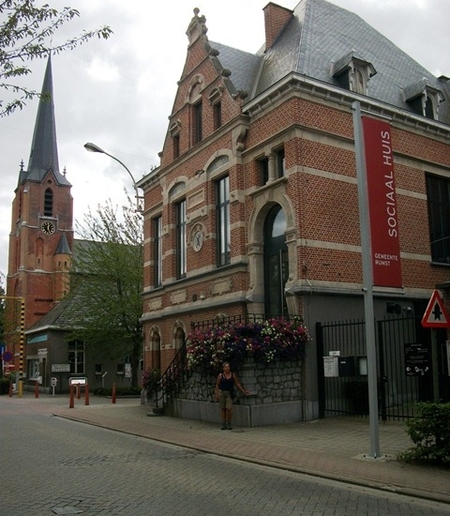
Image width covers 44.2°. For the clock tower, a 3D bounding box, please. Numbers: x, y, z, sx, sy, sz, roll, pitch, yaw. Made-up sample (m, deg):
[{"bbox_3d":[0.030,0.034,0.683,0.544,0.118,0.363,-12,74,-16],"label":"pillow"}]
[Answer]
[{"bbox_3d":[-23.066,-6.085,69.601,6.800,42.331,6.800,6,-13,-31],"label":"clock tower"}]

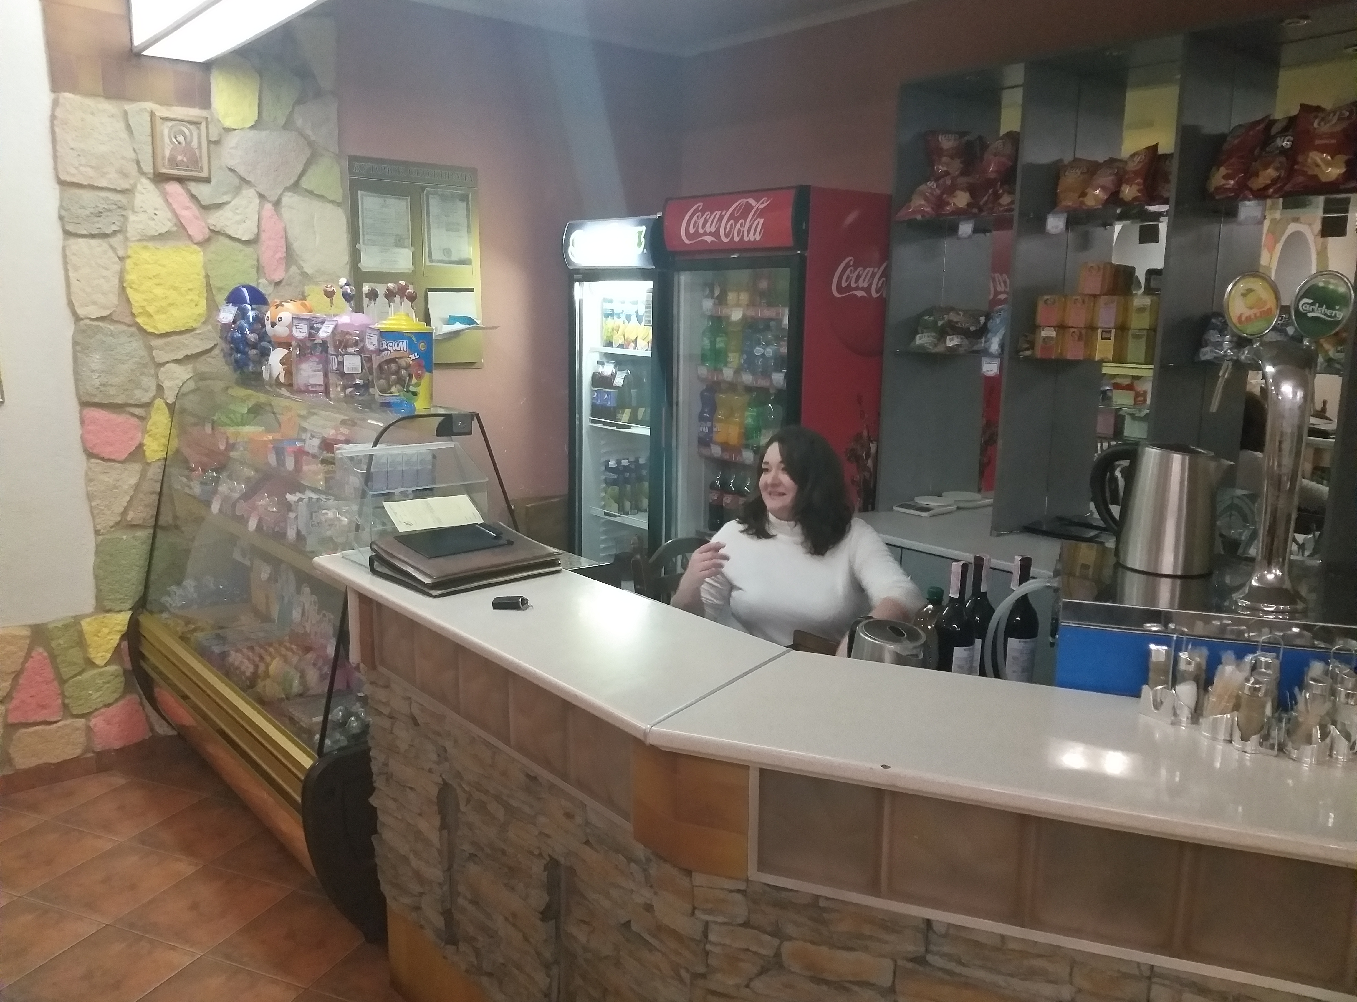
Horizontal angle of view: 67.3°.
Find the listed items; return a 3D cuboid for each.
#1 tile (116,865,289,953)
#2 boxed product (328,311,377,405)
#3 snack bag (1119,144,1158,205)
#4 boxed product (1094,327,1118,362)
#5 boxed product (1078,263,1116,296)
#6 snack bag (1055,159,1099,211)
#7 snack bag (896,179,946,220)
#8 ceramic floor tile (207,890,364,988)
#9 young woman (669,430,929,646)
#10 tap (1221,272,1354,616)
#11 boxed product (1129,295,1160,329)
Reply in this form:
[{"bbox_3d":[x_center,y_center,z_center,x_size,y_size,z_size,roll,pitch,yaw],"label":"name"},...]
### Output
[{"bbox_3d":[-1.307,1.122,2.811,0.333,0.009,0.333,5,11,21],"label":"tile"},{"bbox_3d":[-0.958,-0.417,2.966,0.135,0.250,0.125,10,14,41],"label":"boxed product"},{"bbox_3d":[1.366,-0.969,3.029,0.060,0.180,0.135,11,2,-41],"label":"snack bag"},{"bbox_3d":[1.378,-0.496,3.234,0.075,0.107,0.085,-8,13,-40],"label":"boxed product"},{"bbox_3d":[1.304,-0.693,3.179,0.075,0.097,0.080,-10,15,-43],"label":"boxed product"},{"bbox_3d":[1.244,-0.992,3.185,0.135,0.170,0.050,12,3,39],"label":"snack bag"},{"bbox_3d":[0.869,-1.061,3.572,0.140,0.175,0.050,15,-25,38],"label":"snack bag"},{"bbox_3d":[-0.996,1.151,2.694,0.330,0.010,0.330,5,11,21],"label":"ceramic floor tile"},{"bbox_3d":[0.275,0.521,2.560,0.560,1.396,0.600,4,11,14],"label":"young woman"},{"bbox_3d":[0.894,-0.081,1.536,0.170,0.500,0.165,4,10,18],"label":"tap"},{"bbox_3d":[1.400,-0.569,3.062,0.075,0.097,0.080,-10,15,-43],"label":"boxed product"}]

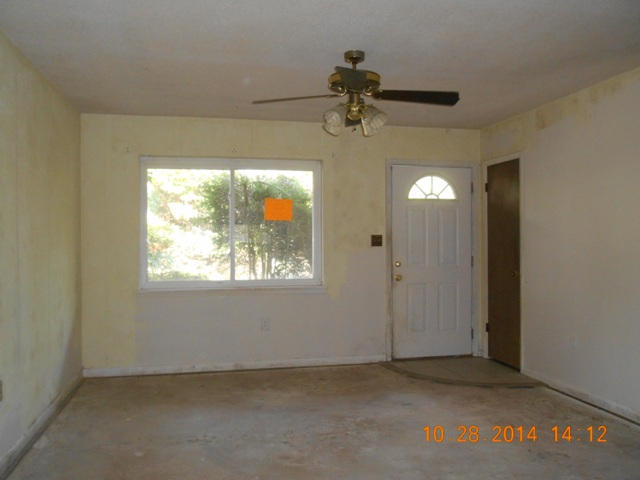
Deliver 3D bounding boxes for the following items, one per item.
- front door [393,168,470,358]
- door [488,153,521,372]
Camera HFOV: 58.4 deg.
[{"bbox_3d":[1.197,0.236,6.103,0.905,2.020,0.045,0,1,-12],"label":"front door"},{"bbox_3d":[1.856,0.238,5.745,0.040,2.020,0.625,0,1,-12],"label":"door"}]

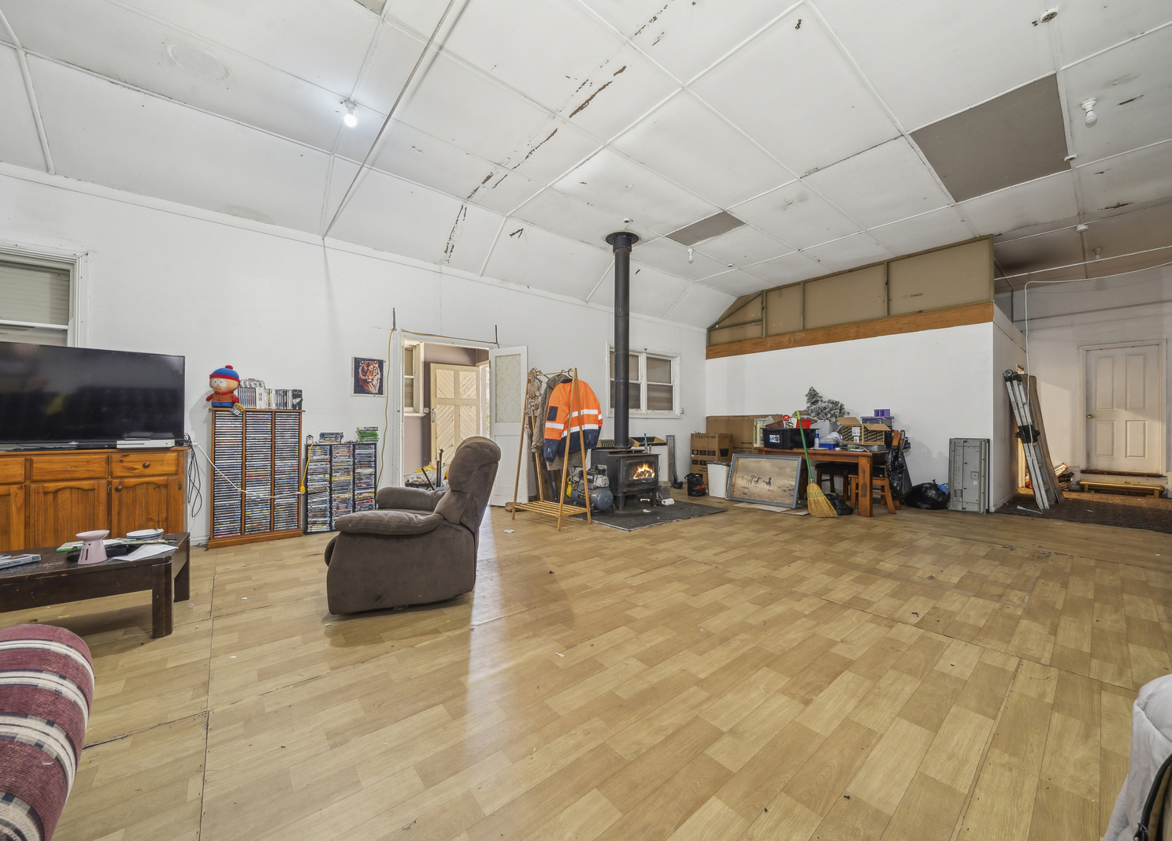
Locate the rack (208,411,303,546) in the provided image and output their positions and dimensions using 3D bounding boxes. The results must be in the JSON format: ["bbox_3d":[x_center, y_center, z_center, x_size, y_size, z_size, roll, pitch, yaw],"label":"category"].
[{"bbox_3d":[-3.220,0.534,4.122,0.720,1.264,0.200,0,0,-39],"label":"rack"}]

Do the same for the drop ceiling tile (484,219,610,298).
[{"bbox_3d":[-0.469,-2.236,6.005,1.912,0.030,0.930,0,-33,-39],"label":"drop ceiling tile"}]

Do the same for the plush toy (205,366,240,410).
[{"bbox_3d":[-3.316,-0.307,3.838,0.240,0.390,0.200,0,0,-19],"label":"plush toy"}]

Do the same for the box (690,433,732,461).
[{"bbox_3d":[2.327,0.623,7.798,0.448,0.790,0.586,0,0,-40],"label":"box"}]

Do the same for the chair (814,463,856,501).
[{"bbox_3d":[3.871,0.696,6.481,0.520,1.000,0.450,0,0,-39],"label":"chair"}]

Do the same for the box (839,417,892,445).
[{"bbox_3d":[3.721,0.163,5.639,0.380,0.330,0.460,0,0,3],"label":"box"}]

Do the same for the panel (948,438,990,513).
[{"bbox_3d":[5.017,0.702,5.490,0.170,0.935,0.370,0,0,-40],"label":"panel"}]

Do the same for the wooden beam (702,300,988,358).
[{"bbox_3d":[3.893,-1.398,7.072,0.070,0.255,4.280,0,0,-40],"label":"wooden beam"}]

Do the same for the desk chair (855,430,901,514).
[{"bbox_3d":[3.954,0.676,5.676,0.450,1.050,0.500,0,0,-39],"label":"desk chair"}]

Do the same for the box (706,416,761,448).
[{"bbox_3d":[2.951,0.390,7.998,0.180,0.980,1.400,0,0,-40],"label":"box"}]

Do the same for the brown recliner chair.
[{"bbox_3d":[-1.189,0.654,3.121,1.050,1.060,0.980,0,0,-15],"label":"brown recliner chair"}]

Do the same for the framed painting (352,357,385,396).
[{"bbox_3d":[-2.436,-0.495,4.721,0.345,0.430,0.025,0,0,-40],"label":"framed painting"}]

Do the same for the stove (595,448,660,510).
[{"bbox_3d":[0.566,0.789,5.872,0.700,0.740,0.550,0,0,-26],"label":"stove"}]

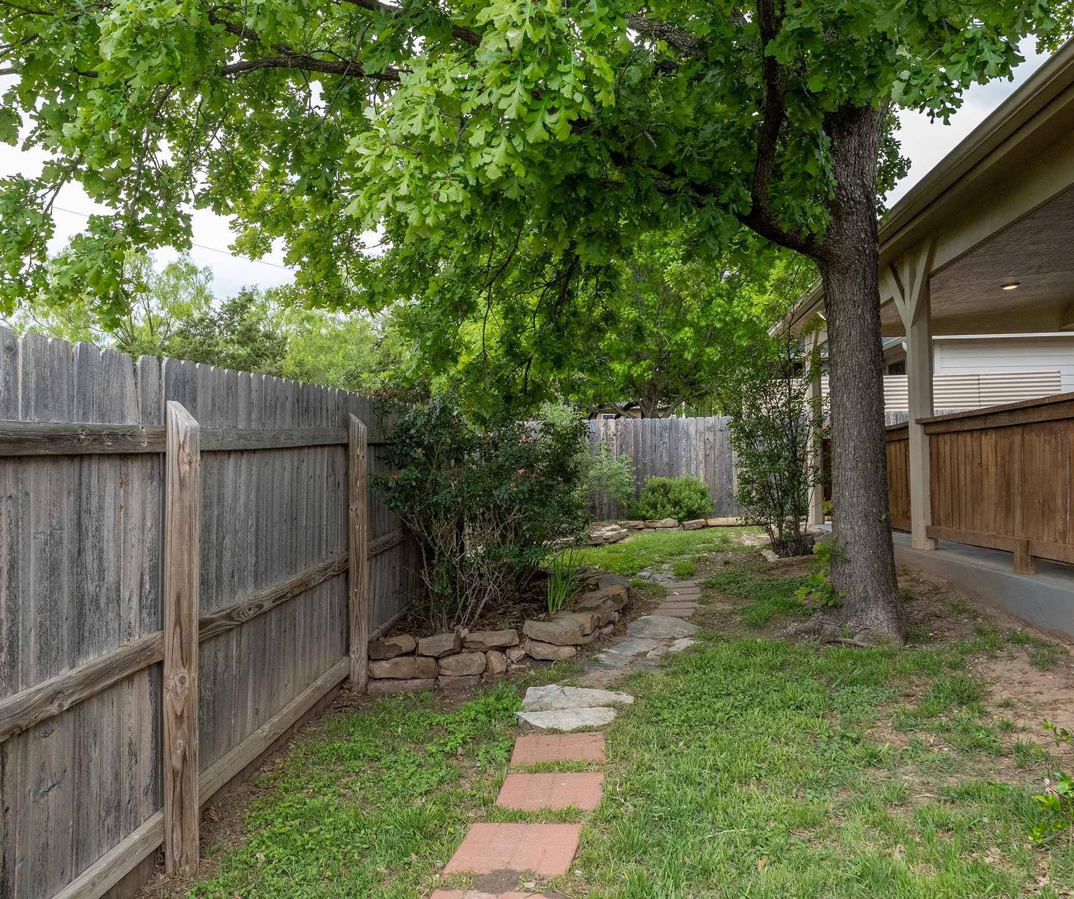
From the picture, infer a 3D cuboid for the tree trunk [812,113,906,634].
[{"bbox_3d":[2.040,-0.530,6.200,0.530,3.360,0.520,0,-1,4],"label":"tree trunk"}]

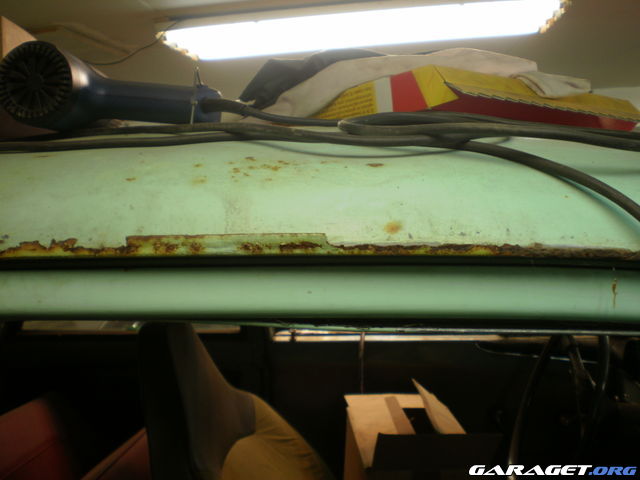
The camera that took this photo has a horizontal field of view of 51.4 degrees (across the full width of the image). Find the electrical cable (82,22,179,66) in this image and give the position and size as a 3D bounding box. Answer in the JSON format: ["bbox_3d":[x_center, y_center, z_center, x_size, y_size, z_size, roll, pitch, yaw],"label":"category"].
[{"bbox_3d":[-0.555,-0.573,1.950,0.285,0.130,0.060,0,6,-7],"label":"electrical cable"}]

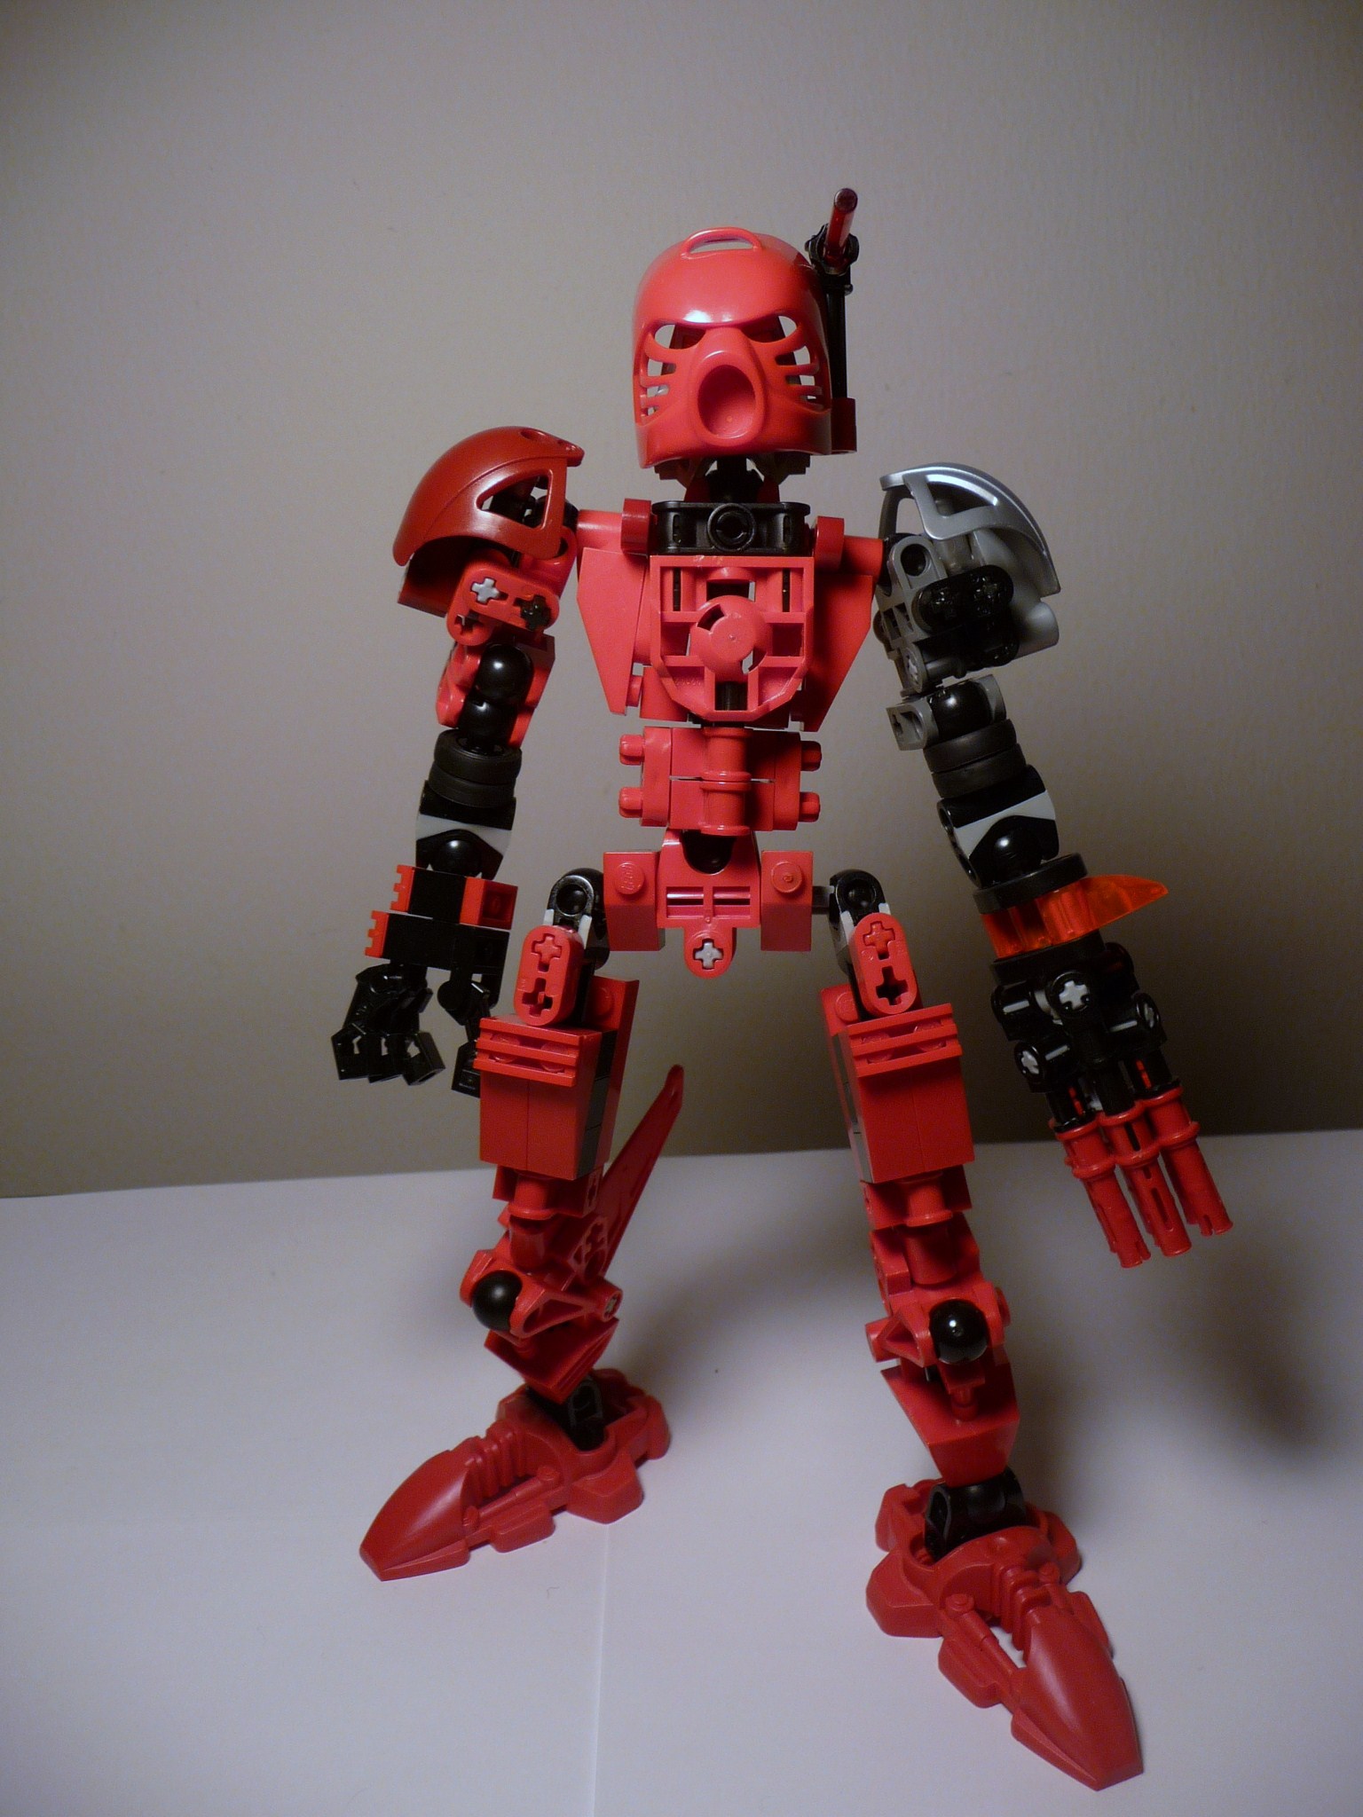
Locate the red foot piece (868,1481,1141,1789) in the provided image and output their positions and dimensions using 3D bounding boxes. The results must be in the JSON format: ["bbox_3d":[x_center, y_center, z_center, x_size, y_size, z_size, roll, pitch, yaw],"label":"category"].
[{"bbox_3d":[0.051,0.106,0.226,0.034,0.017,0.057,-8,17,-18],"label":"red foot piece"}]

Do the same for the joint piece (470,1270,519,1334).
[{"bbox_3d":[-0.030,0.065,0.243,0.010,0.010,0.010,-2,16,1],"label":"joint piece"}]

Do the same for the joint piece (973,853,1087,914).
[{"bbox_3d":[0.051,-0.004,0.213,0.016,0.004,0.016,-16,0,-8],"label":"joint piece"}]

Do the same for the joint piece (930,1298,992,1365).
[{"bbox_3d":[0.045,0.068,0.236,0.010,0.010,0.010,-4,16,-5],"label":"joint piece"}]

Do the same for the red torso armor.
[{"bbox_3d":[0.007,-0.027,0.234,0.045,0.071,0.033,1,14,-2],"label":"red torso armor"}]

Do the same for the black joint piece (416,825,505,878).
[{"bbox_3d":[-0.036,-0.009,0.235,0.014,0.009,0.011,12,17,3],"label":"black joint piece"}]

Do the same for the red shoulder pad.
[{"bbox_3d":[-0.031,-0.066,0.233,0.027,0.022,0.022,-3,16,-16],"label":"red shoulder pad"}]

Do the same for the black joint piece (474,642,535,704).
[{"bbox_3d":[-0.029,-0.038,0.239,0.010,0.010,0.010,13,18,2],"label":"black joint piece"}]

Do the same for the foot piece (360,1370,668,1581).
[{"bbox_3d":[-0.031,0.098,0.265,0.057,0.017,0.034,-15,20,-36],"label":"foot piece"}]

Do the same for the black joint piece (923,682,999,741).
[{"bbox_3d":[0.042,-0.030,0.222,0.011,0.009,0.011,-16,6,-4],"label":"black joint piece"}]

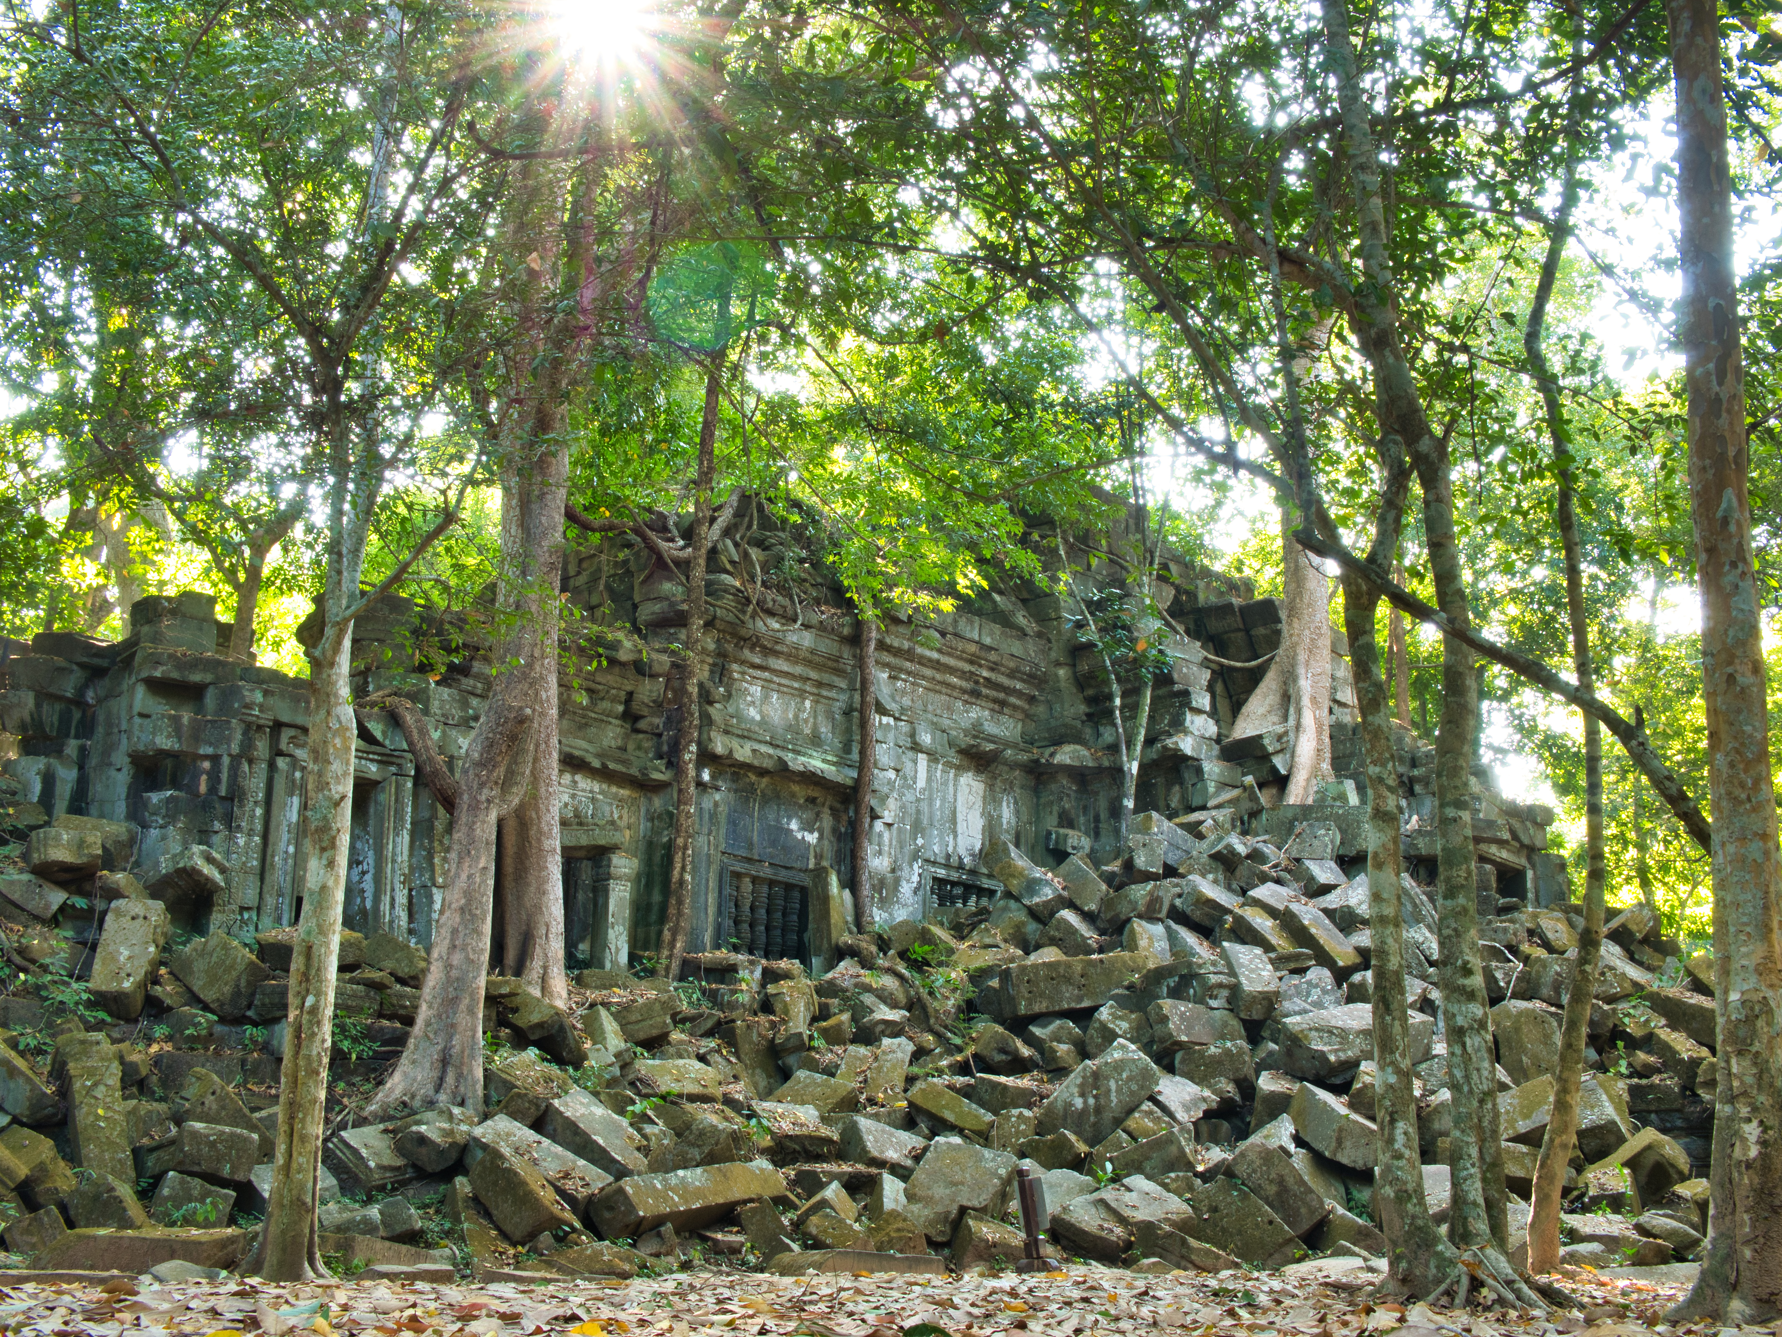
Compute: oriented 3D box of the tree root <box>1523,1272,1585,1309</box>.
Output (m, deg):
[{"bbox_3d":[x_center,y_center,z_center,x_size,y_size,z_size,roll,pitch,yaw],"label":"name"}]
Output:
[{"bbox_3d":[2.957,2.791,9.200,0.200,0.140,0.420,0,-15,0],"label":"tree root"}]

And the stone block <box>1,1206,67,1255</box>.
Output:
[{"bbox_3d":[-6.578,4.338,15.856,0.382,0.252,0.474,-23,-5,-22],"label":"stone block"}]

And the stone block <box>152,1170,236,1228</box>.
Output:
[{"bbox_3d":[-5.479,4.220,16.275,0.529,0.344,0.480,19,-15,-12],"label":"stone block"}]

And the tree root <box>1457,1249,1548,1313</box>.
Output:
[{"bbox_3d":[2.703,2.712,9.100,0.330,0.250,0.480,0,-15,0],"label":"tree root"}]

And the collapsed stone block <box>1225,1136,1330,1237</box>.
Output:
[{"bbox_3d":[2.771,3.720,14.801,0.667,0.330,0.449,43,-3,11],"label":"collapsed stone block"}]

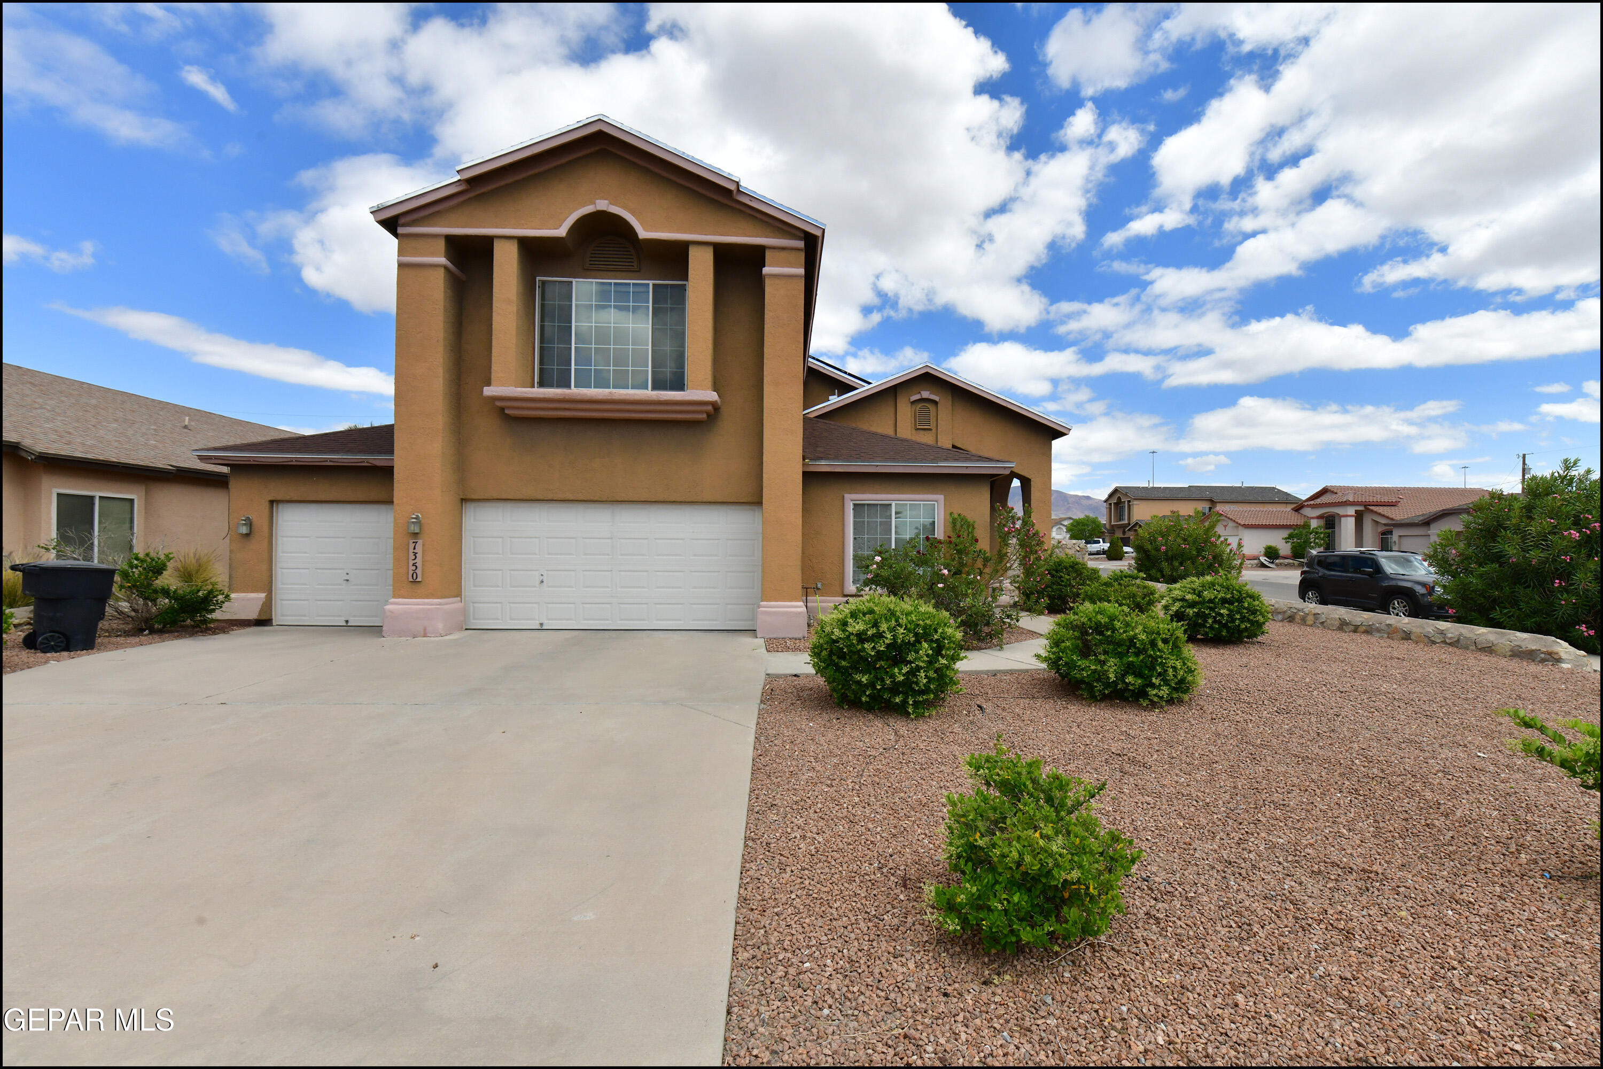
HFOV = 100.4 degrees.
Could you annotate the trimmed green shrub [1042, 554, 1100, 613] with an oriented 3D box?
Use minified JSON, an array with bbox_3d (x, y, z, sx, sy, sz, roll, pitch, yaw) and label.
[{"bbox_3d":[5.830,1.070,14.500,1.280,1.270,1.250,1,-1,-3],"label":"trimmed green shrub"}]

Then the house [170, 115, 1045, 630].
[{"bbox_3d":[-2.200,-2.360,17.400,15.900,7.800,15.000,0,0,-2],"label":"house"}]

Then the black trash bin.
[{"bbox_3d":[-9.750,0.945,8.820,0.720,1.150,0.900,0,-1,30],"label":"black trash bin"}]

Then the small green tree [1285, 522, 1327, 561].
[{"bbox_3d":[36.300,0.550,48.000,2.500,2.800,2.400,1,-1,-3],"label":"small green tree"}]

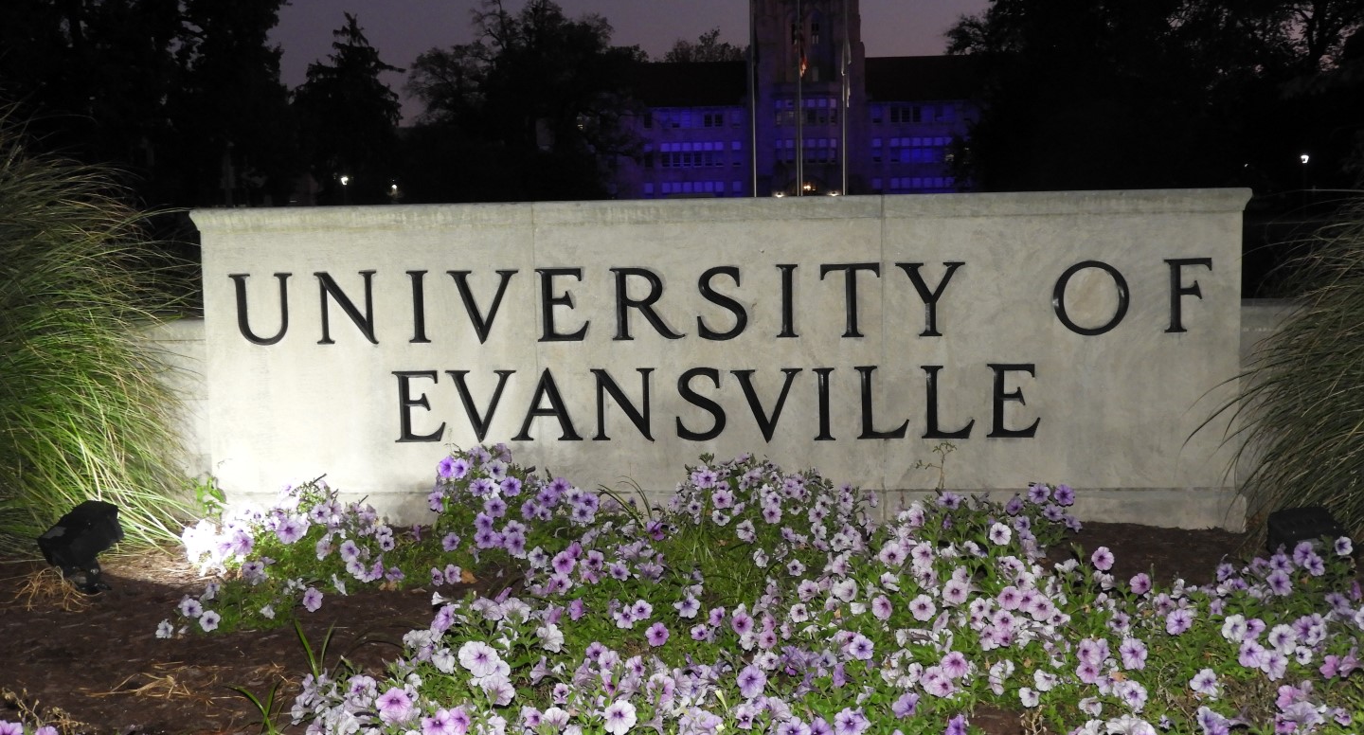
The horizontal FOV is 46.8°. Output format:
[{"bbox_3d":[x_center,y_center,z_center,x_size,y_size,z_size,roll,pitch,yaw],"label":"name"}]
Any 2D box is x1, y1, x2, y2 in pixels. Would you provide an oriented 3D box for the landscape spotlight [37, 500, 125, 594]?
[{"bbox_3d":[-1.964,0.585,5.150,0.250,0.300,0.210,-5,7,-36],"label":"landscape spotlight"}]

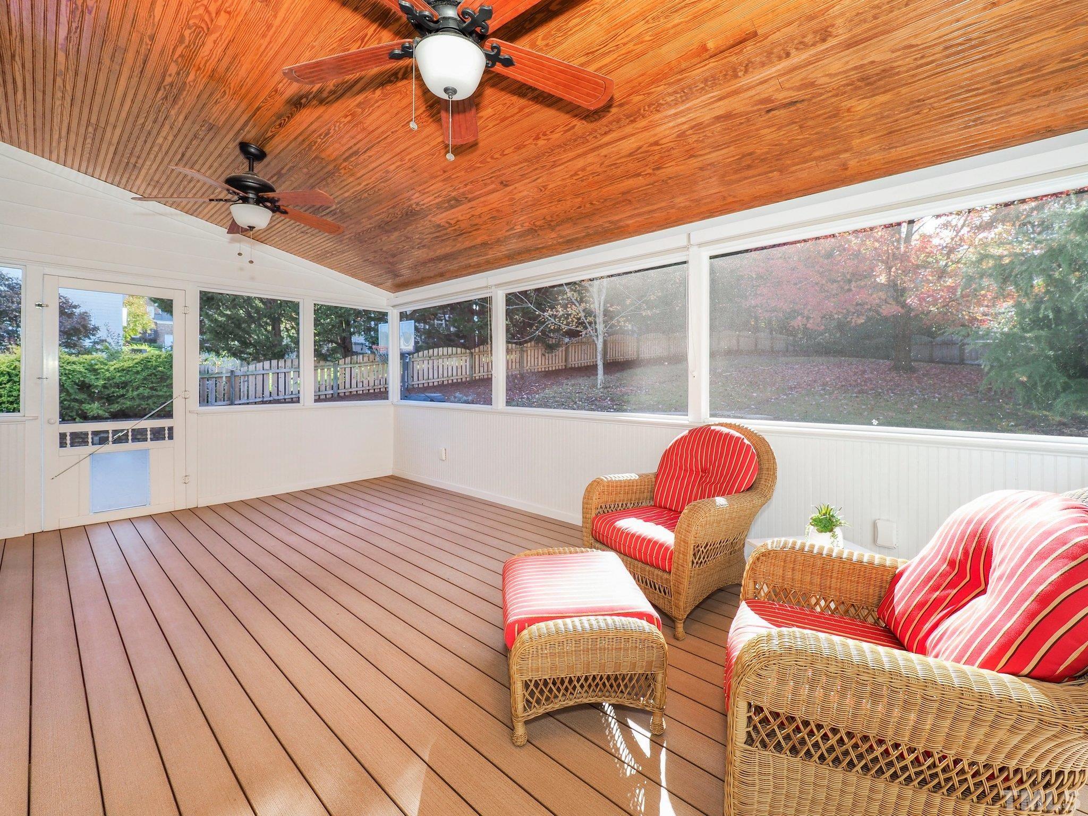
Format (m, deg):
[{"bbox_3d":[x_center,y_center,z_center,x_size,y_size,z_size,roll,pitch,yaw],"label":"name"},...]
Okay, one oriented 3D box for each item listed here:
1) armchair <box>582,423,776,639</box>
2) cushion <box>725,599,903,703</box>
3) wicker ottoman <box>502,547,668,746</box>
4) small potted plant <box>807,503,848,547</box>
[{"bbox_3d":[0.829,0.616,2.671,0.860,0.975,0.770,-1,4,-34],"label":"armchair"},{"bbox_3d":[0.834,0.781,1.201,0.590,0.150,0.560,2,3,27],"label":"cushion"},{"bbox_3d":[0.120,0.921,1.836,0.560,0.440,0.630,0,3,-7],"label":"wicker ottoman"},{"bbox_3d":[1.331,0.580,2.065,0.170,0.220,0.170,3,4,33],"label":"small potted plant"}]

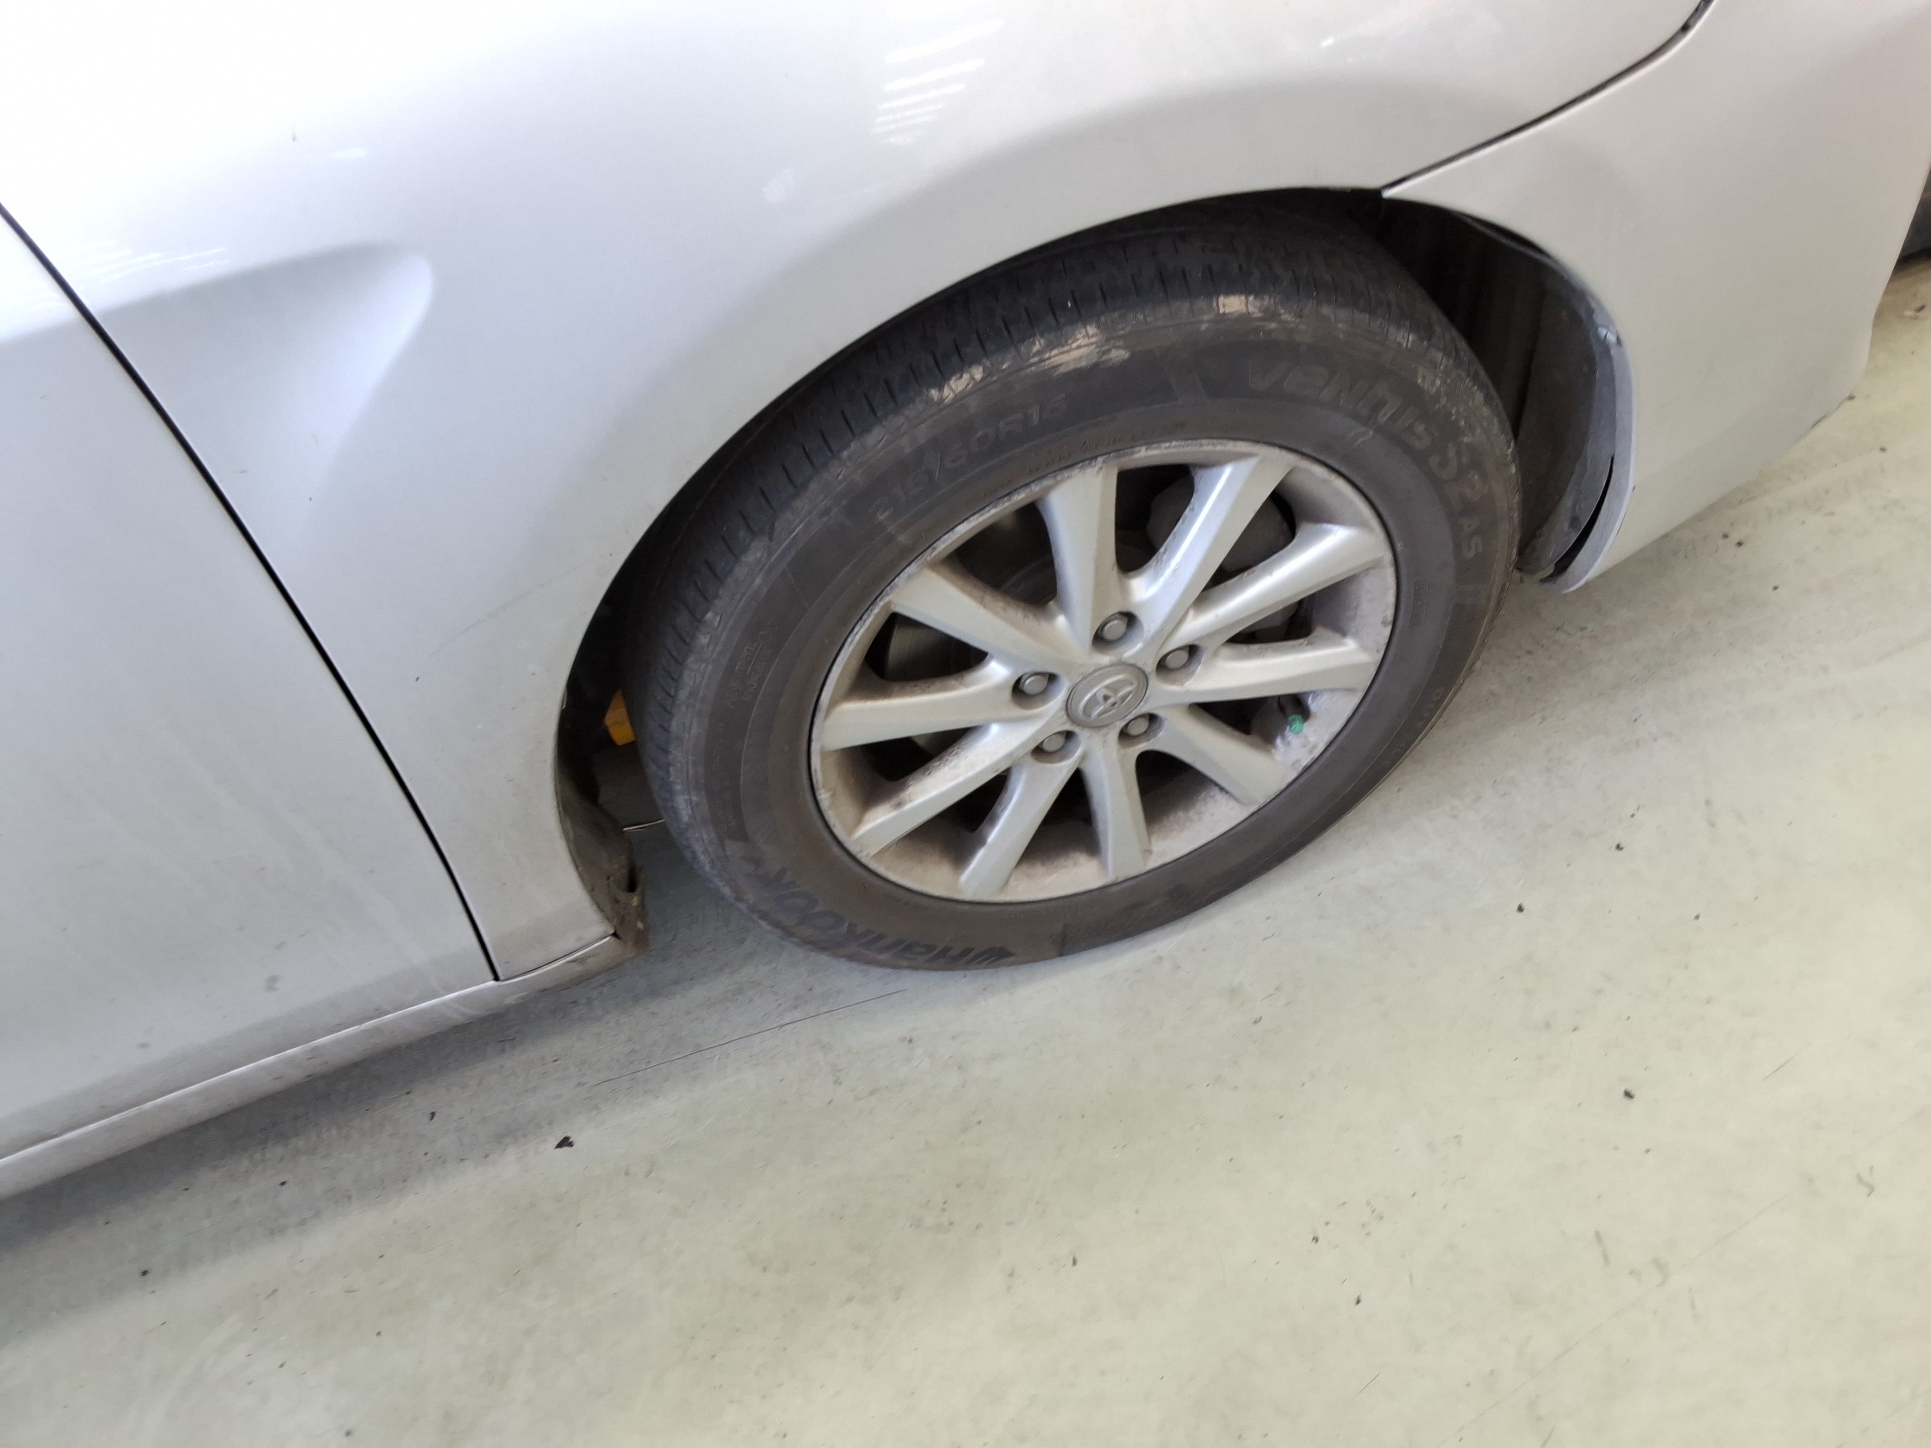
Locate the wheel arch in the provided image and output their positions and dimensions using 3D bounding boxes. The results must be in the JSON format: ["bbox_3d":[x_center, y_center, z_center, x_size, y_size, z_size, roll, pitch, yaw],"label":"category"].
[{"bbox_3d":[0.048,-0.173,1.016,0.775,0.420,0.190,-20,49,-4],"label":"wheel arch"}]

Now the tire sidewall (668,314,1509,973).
[{"bbox_3d":[0.098,-0.031,1.121,0.650,0.645,0.070,-20,49,-4],"label":"tire sidewall"}]

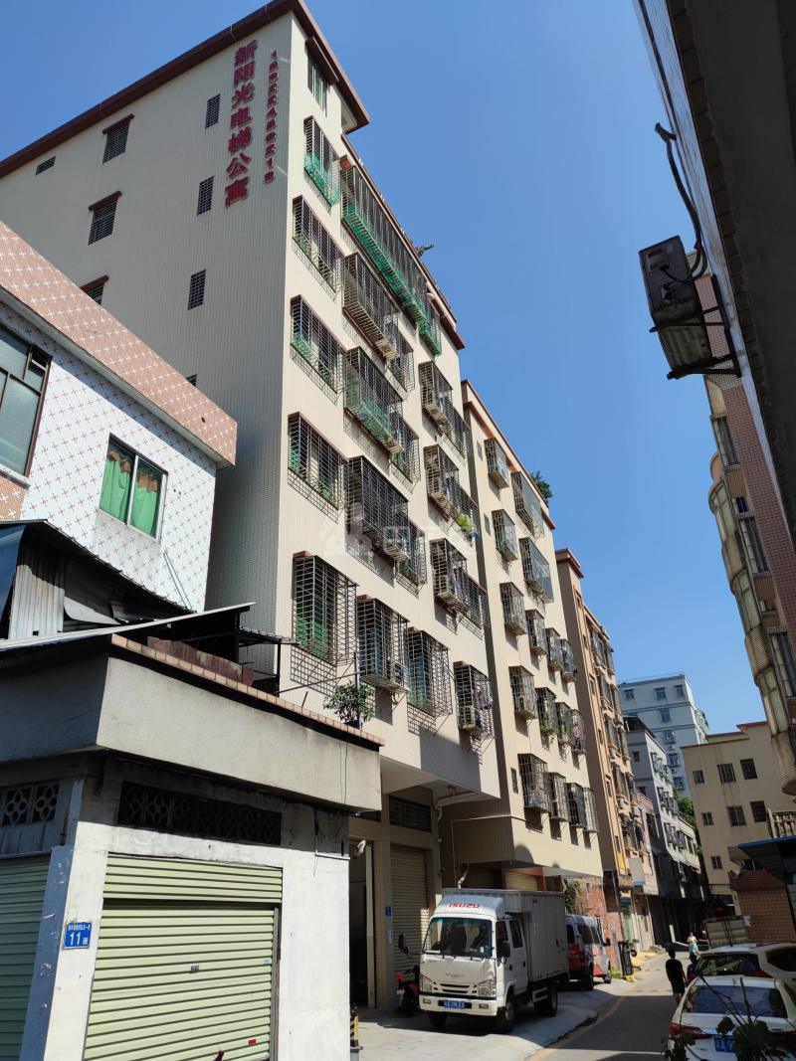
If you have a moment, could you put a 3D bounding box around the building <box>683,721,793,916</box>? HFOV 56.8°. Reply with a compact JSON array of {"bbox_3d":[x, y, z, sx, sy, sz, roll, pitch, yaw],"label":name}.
[{"bbox_3d":[28.556,22.987,58.793,7.615,13.137,9.000,-16,-28,25],"label":"building"}]

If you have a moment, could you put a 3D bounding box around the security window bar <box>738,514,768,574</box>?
[{"bbox_3d":[8.855,0.354,18.303,0.380,1.550,0.120,-15,-30,22],"label":"security window bar"}]

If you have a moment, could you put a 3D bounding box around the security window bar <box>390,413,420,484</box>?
[{"bbox_3d":[0.228,-2.234,20.373,0.330,1.379,1.270,-14,-30,23],"label":"security window bar"}]

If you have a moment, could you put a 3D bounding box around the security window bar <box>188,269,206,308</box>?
[{"bbox_3d":[-4.679,-5.640,17.128,0.430,1.100,0.080,-15,-30,22],"label":"security window bar"}]

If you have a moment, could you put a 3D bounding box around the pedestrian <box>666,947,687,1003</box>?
[{"bbox_3d":[7.507,12.049,19.739,0.460,1.520,0.300,-15,-30,22],"label":"pedestrian"}]

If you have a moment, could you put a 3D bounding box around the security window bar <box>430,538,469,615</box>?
[{"bbox_3d":[1.528,1.338,21.158,0.460,1.630,1.660,-14,-28,22],"label":"security window bar"}]

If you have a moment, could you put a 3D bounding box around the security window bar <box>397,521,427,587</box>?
[{"bbox_3d":[0.365,0.535,19.054,0.320,1.382,1.274,-14,-30,23],"label":"security window bar"}]

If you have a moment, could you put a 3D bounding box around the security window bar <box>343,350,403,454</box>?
[{"bbox_3d":[-0.542,-3.334,19.060,0.470,1.671,2.395,-14,-30,23],"label":"security window bar"}]

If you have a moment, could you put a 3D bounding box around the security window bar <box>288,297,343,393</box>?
[{"bbox_3d":[-1.748,-4.193,16.651,0.330,1.240,2.000,-14,-28,22],"label":"security window bar"}]

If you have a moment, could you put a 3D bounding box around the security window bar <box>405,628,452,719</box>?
[{"bbox_3d":[0.743,3.362,17.215,0.443,1.666,1.508,-15,-30,22],"label":"security window bar"}]

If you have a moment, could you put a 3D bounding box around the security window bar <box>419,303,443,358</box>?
[{"bbox_3d":[1.109,-7.071,25.341,0.300,1.670,1.330,-14,-28,22],"label":"security window bar"}]

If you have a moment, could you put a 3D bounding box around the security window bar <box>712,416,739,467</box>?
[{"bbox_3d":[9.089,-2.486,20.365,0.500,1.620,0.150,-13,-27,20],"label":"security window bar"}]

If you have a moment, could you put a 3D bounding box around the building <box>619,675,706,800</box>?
[{"bbox_3d":[40.426,39.535,106.981,11.500,32.000,15.000,-15,-30,22],"label":"building"}]

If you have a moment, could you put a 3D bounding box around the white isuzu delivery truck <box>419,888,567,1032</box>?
[{"bbox_3d":[2.672,11.155,19.432,2.120,2.940,5.900,-13,-30,23],"label":"white isuzu delivery truck"}]

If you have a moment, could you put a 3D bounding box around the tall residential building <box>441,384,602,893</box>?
[{"bbox_3d":[0.979,6.962,30.552,10.500,20.600,11.200,-14,-30,23],"label":"tall residential building"}]

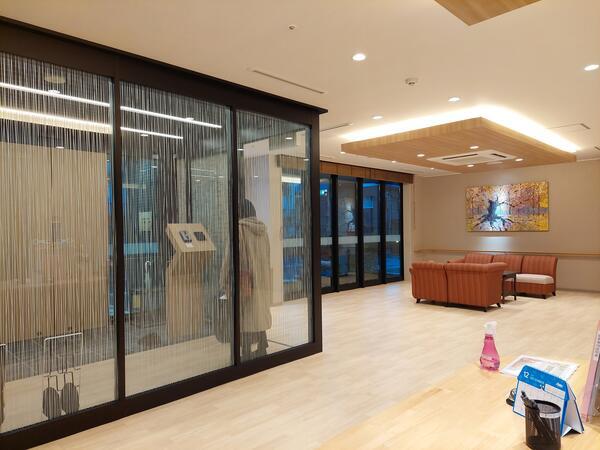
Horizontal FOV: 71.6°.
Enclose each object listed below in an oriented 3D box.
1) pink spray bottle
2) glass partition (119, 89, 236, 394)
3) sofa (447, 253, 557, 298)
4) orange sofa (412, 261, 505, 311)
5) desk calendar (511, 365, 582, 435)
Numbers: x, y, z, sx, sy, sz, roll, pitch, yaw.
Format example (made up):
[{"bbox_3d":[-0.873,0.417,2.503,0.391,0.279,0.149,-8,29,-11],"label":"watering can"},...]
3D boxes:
[{"bbox_3d":[0.790,0.494,1.730,0.080,0.193,0.065,-1,0,-9],"label":"pink spray bottle"},{"bbox_3d":[-0.969,0.102,3.458,1.000,2.370,0.050,0,0,-45],"label":"glass partition"},{"bbox_3d":[4.135,1.013,8.664,0.814,0.731,1.987,0,0,-45],"label":"sofa"},{"bbox_3d":[2.730,1.019,7.210,0.800,0.738,1.339,0,0,-45],"label":"orange sofa"},{"bbox_3d":[0.740,0.517,1.249,0.083,0.142,0.173,-1,0,-18],"label":"desk calendar"}]

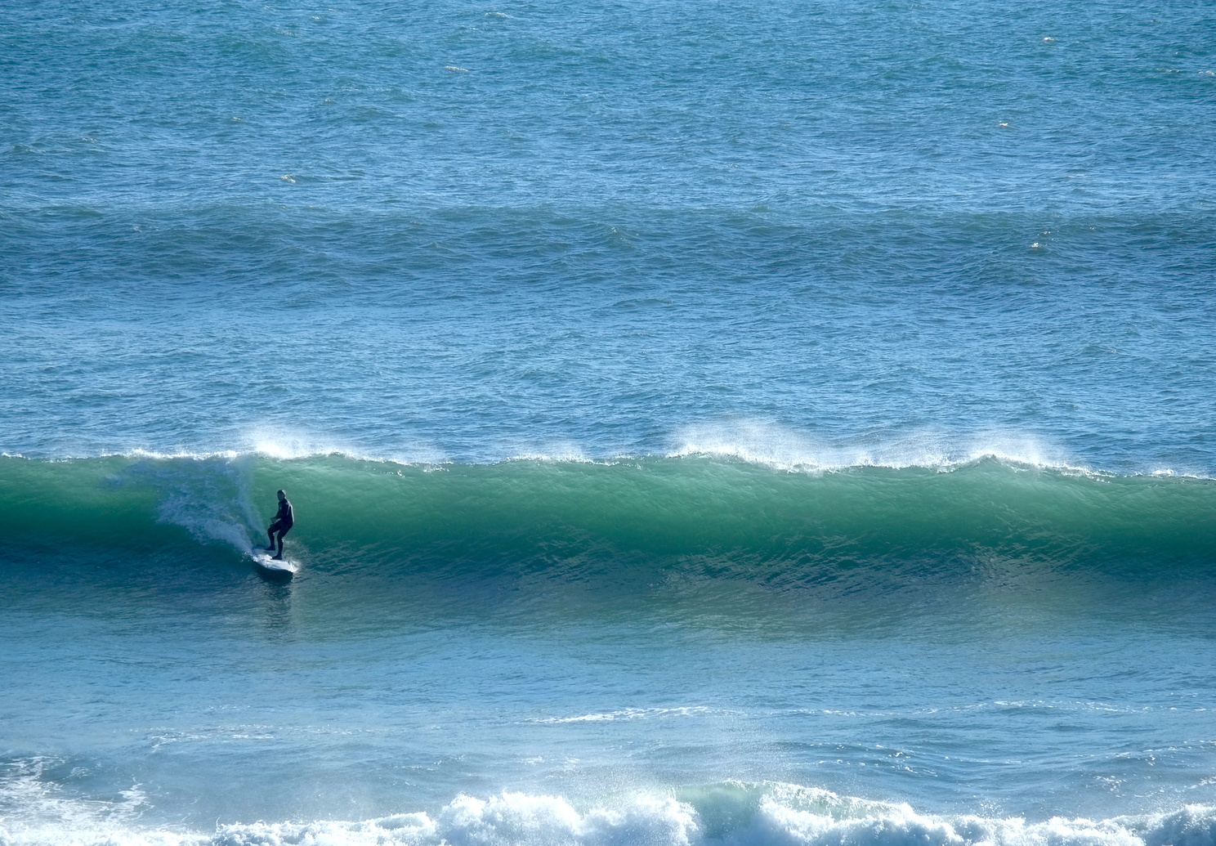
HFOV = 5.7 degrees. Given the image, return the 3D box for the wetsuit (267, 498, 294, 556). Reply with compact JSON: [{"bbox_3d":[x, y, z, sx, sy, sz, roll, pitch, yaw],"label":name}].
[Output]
[{"bbox_3d":[-7.621,2.432,283.000,0.550,1.310,0.660,-4,8,-32],"label":"wetsuit"}]

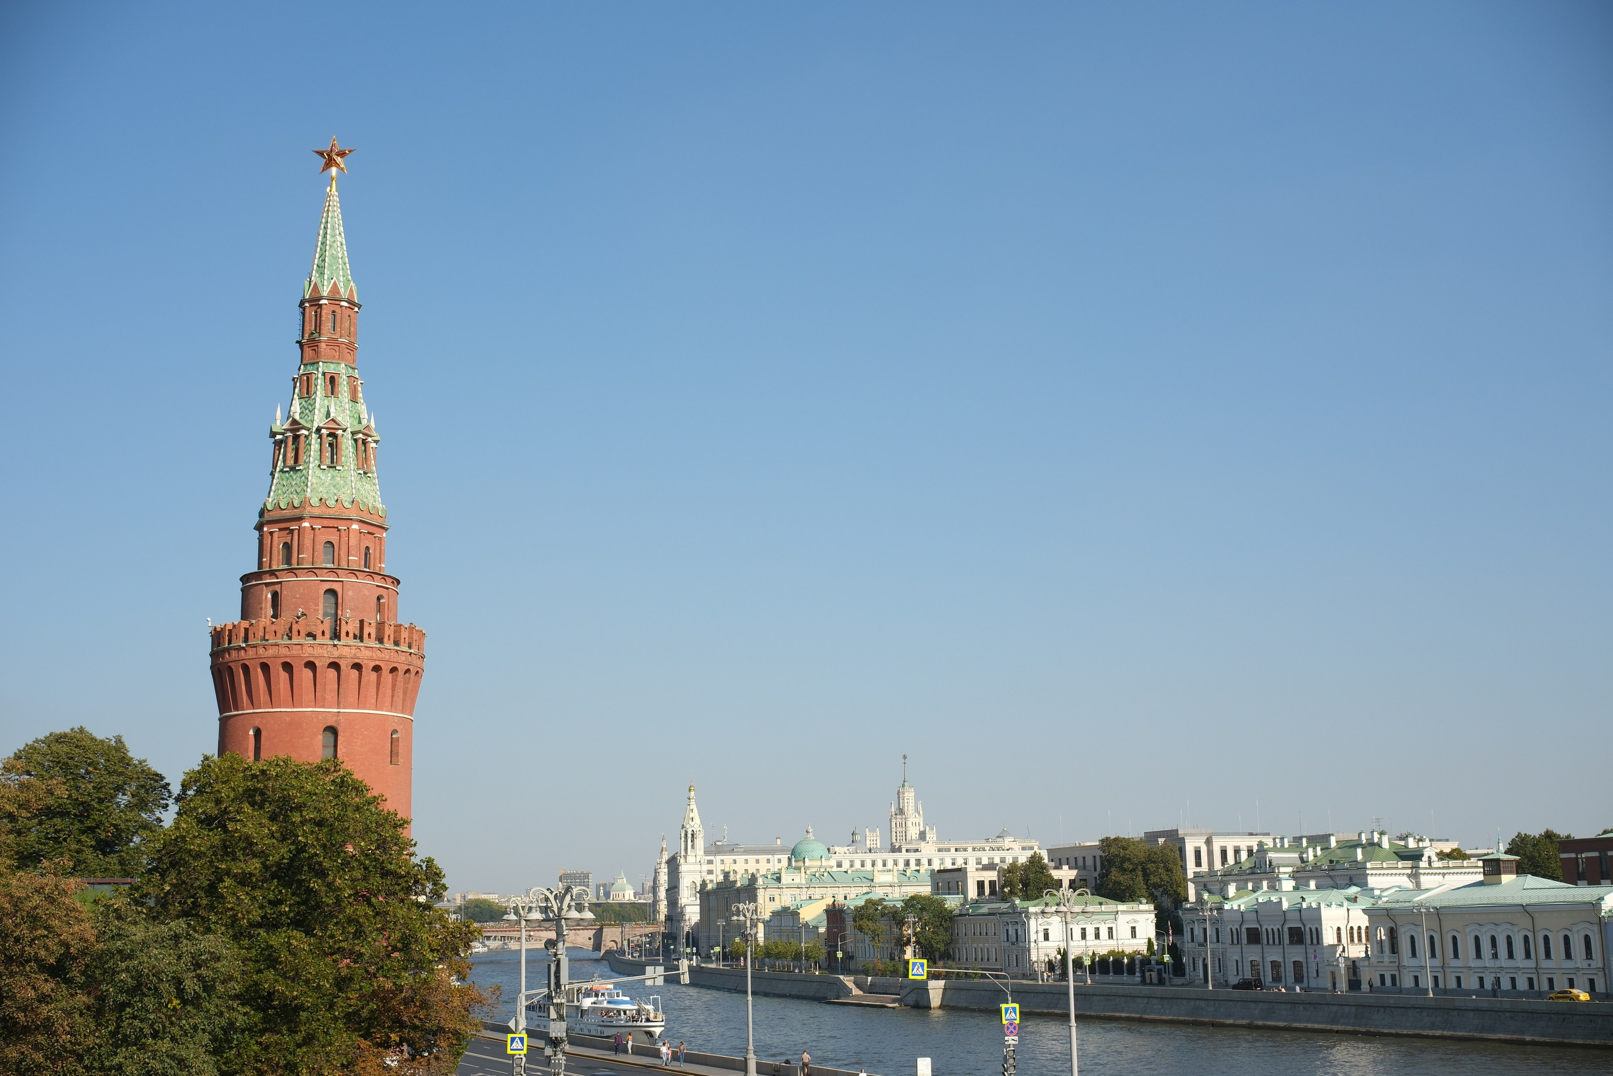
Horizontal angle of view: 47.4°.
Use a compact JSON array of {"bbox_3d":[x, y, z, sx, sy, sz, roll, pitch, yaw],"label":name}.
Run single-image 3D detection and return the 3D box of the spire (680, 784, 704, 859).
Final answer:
[{"bbox_3d":[-35.611,87.717,572.910,7.400,24.870,7.400,1,-12,-11],"label":"spire"}]

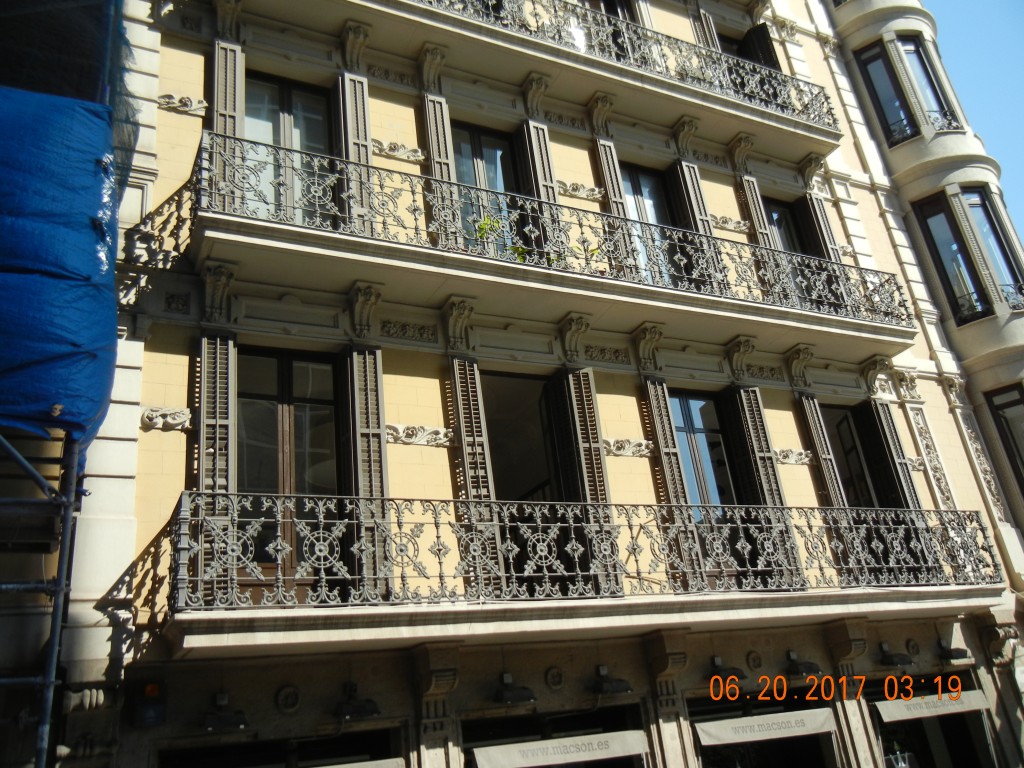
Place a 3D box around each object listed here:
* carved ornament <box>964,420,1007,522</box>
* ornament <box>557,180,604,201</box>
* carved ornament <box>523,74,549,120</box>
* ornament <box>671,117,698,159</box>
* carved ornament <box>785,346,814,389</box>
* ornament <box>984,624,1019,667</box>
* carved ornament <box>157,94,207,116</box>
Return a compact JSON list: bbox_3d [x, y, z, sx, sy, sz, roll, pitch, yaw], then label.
[{"bbox_3d":[7.661,1.361,14.392,0.300,1.790,0.080,5,-28,-28],"label":"carved ornament"},{"bbox_3d":[1.022,-2.828,13.025,0.810,0.230,0.100,5,-27,-27],"label":"ornament"},{"bbox_3d":[0.407,-4.185,13.018,0.316,0.601,0.300,6,-27,-27],"label":"carved ornament"},{"bbox_3d":[2.869,-3.940,14.292,0.323,0.593,0.300,6,-27,-27],"label":"ornament"},{"bbox_3d":[4.412,-0.258,13.336,0.340,0.580,0.350,5,-28,-28],"label":"carved ornament"},{"bbox_3d":[7.030,3.725,12.651,0.440,0.460,0.360,5,-28,-28],"label":"ornament"},{"bbox_3d":[-3.885,-3.297,10.516,0.573,0.230,0.100,5,-27,-27],"label":"carved ornament"}]

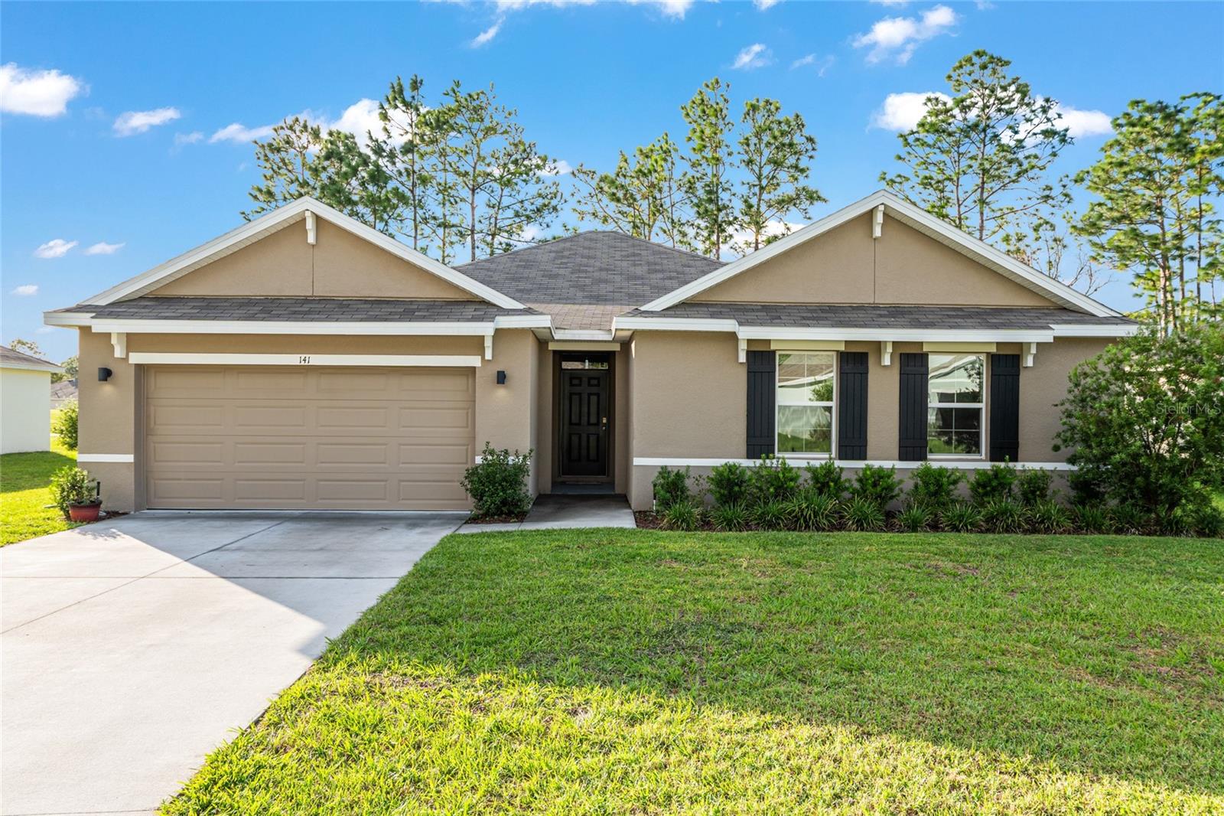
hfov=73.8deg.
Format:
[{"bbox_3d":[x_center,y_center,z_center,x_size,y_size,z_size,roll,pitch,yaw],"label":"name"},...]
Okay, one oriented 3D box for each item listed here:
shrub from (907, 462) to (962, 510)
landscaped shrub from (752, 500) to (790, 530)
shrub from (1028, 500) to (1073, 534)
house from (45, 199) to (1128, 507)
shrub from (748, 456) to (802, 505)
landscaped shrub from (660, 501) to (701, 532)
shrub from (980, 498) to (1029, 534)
[{"bbox_3d":[4.424,1.124,11.206,0.749,0.725,0.711,0,0,-1],"label":"shrub"},{"bbox_3d":[2.033,1.360,10.452,0.502,0.345,0.502,0,0,-1],"label":"landscaped shrub"},{"bbox_3d":[5.665,1.379,10.542,0.568,0.361,0.568,0,0,-1],"label":"shrub"},{"bbox_3d":[-0.372,-1.359,18.490,15.400,5.650,14.600,0,0,-1],"label":"house"},{"bbox_3d":[2.226,1.068,11.155,0.732,0.803,0.696,0,0,-1],"label":"shrub"},{"bbox_3d":[0.886,1.366,10.500,0.510,0.345,0.500,1,0,-1],"label":"landscaped shrub"},{"bbox_3d":[5.101,1.373,10.600,0.640,0.410,0.580,1,0,-1],"label":"shrub"}]

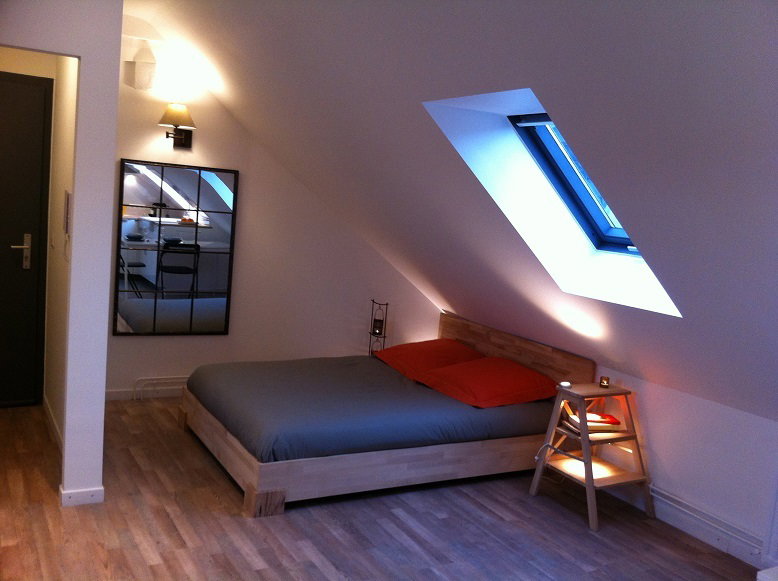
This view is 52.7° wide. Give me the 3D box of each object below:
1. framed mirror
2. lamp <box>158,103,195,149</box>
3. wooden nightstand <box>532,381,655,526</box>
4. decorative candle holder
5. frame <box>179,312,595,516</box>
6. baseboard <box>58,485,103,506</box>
[{"bbox_3d":[-1.479,-0.274,5.510,0.816,1.200,0.030,1,8,-29],"label":"framed mirror"},{"bbox_3d":[-1.407,-1.099,5.254,0.275,0.283,0.293,1,8,-29],"label":"lamp"},{"bbox_3d":[1.142,0.864,4.254,0.468,0.632,0.505,1,8,-29],"label":"wooden nightstand"},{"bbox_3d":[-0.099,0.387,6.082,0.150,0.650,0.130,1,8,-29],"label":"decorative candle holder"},{"bbox_3d":[-0.096,0.630,4.849,2.010,0.735,1.645,1,8,-29],"label":"frame"},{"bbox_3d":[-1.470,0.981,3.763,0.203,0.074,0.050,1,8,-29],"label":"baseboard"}]

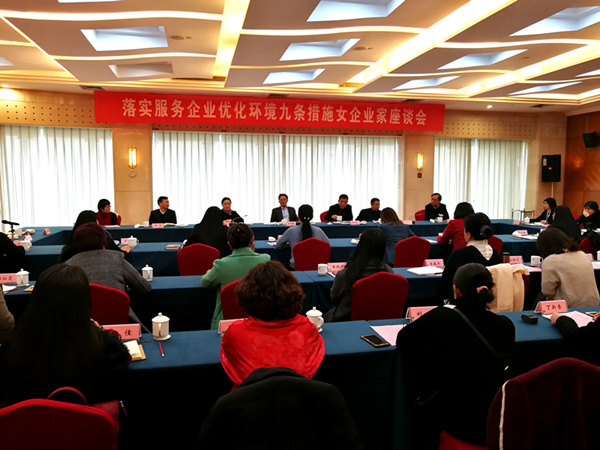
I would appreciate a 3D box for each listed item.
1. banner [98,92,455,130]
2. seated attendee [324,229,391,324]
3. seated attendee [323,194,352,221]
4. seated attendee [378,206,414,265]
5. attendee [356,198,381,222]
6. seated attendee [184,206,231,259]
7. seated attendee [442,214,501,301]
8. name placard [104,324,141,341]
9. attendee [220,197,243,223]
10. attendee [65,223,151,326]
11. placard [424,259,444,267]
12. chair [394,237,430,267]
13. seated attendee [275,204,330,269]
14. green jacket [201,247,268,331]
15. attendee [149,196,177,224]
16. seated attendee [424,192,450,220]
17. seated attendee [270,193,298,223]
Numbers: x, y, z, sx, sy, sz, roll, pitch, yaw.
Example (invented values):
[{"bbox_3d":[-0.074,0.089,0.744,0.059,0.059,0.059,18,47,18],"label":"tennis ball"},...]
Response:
[{"bbox_3d":[-0.371,-2.547,10.677,8.042,0.648,0.030,-1,6,-12],"label":"banner"},{"bbox_3d":[0.453,0.625,3.595,0.520,1.220,0.750,-1,5,-12],"label":"seated attendee"},{"bbox_3d":[0.801,0.047,9.202,0.560,1.275,0.750,-1,6,-12],"label":"seated attendee"},{"bbox_3d":[1.196,0.396,5.810,0.520,1.225,0.780,-1,6,-12],"label":"seated attendee"},{"bbox_3d":[1.366,0.073,9.328,0.560,1.200,0.750,-2,6,-20],"label":"attendee"},{"bbox_3d":[-1.003,0.439,5.296,0.560,1.280,0.780,-1,5,-12],"label":"seated attendee"},{"bbox_3d":[1.379,0.569,3.802,0.530,1.300,0.750,-1,5,-15],"label":"seated attendee"},{"bbox_3d":[-0.921,0.543,2.418,0.192,0.084,0.065,0,5,-5],"label":"name placard"},{"bbox_3d":[-1.274,0.110,8.752,0.550,1.228,0.750,-1,6,-14],"label":"attendee"},{"bbox_3d":[-1.338,0.614,3.278,0.600,1.261,0.800,-1,6,-12],"label":"attendee"},{"bbox_3d":[1.299,0.362,4.519,0.192,0.084,0.065,-1,5,-10],"label":"placard"},{"bbox_3d":[1.227,0.590,5.536,0.450,0.950,0.570,-1,5,-12],"label":"chair"},{"bbox_3d":[0.040,0.416,5.531,0.580,1.290,0.780,-1,5,-12],"label":"seated attendee"},{"bbox_3d":[-0.454,0.453,3.350,0.500,0.640,0.500,-1,5,-12],"label":"green jacket"},{"bbox_3d":[-2.477,0.121,8.490,0.540,1.252,0.750,-1,6,-14],"label":"attendee"},{"bbox_3d":[2.917,0.000,9.662,0.540,1.289,0.750,-1,5,-7],"label":"seated attendee"},{"bbox_3d":[-0.266,0.052,9.020,0.540,1.295,0.800,-1,6,-12],"label":"seated attendee"}]

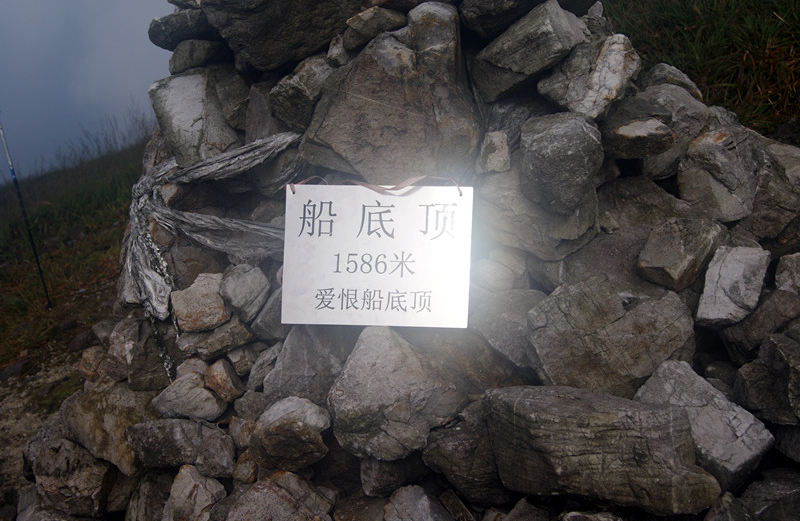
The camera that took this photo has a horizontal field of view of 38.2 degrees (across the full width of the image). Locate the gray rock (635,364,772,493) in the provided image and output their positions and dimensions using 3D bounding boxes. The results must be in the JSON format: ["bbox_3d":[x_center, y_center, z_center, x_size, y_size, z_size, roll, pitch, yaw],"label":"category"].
[{"bbox_3d":[0.639,0.345,2.450,0.280,0.175,0.170,34,4,-8],"label":"gray rock"}]

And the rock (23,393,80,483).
[{"bbox_3d":[-0.789,0.403,2.620,0.143,0.201,0.160,2,7,0],"label":"rock"}]

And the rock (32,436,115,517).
[{"bbox_3d":[-0.687,0.454,2.420,0.168,0.158,0.155,0,10,0],"label":"rock"}]

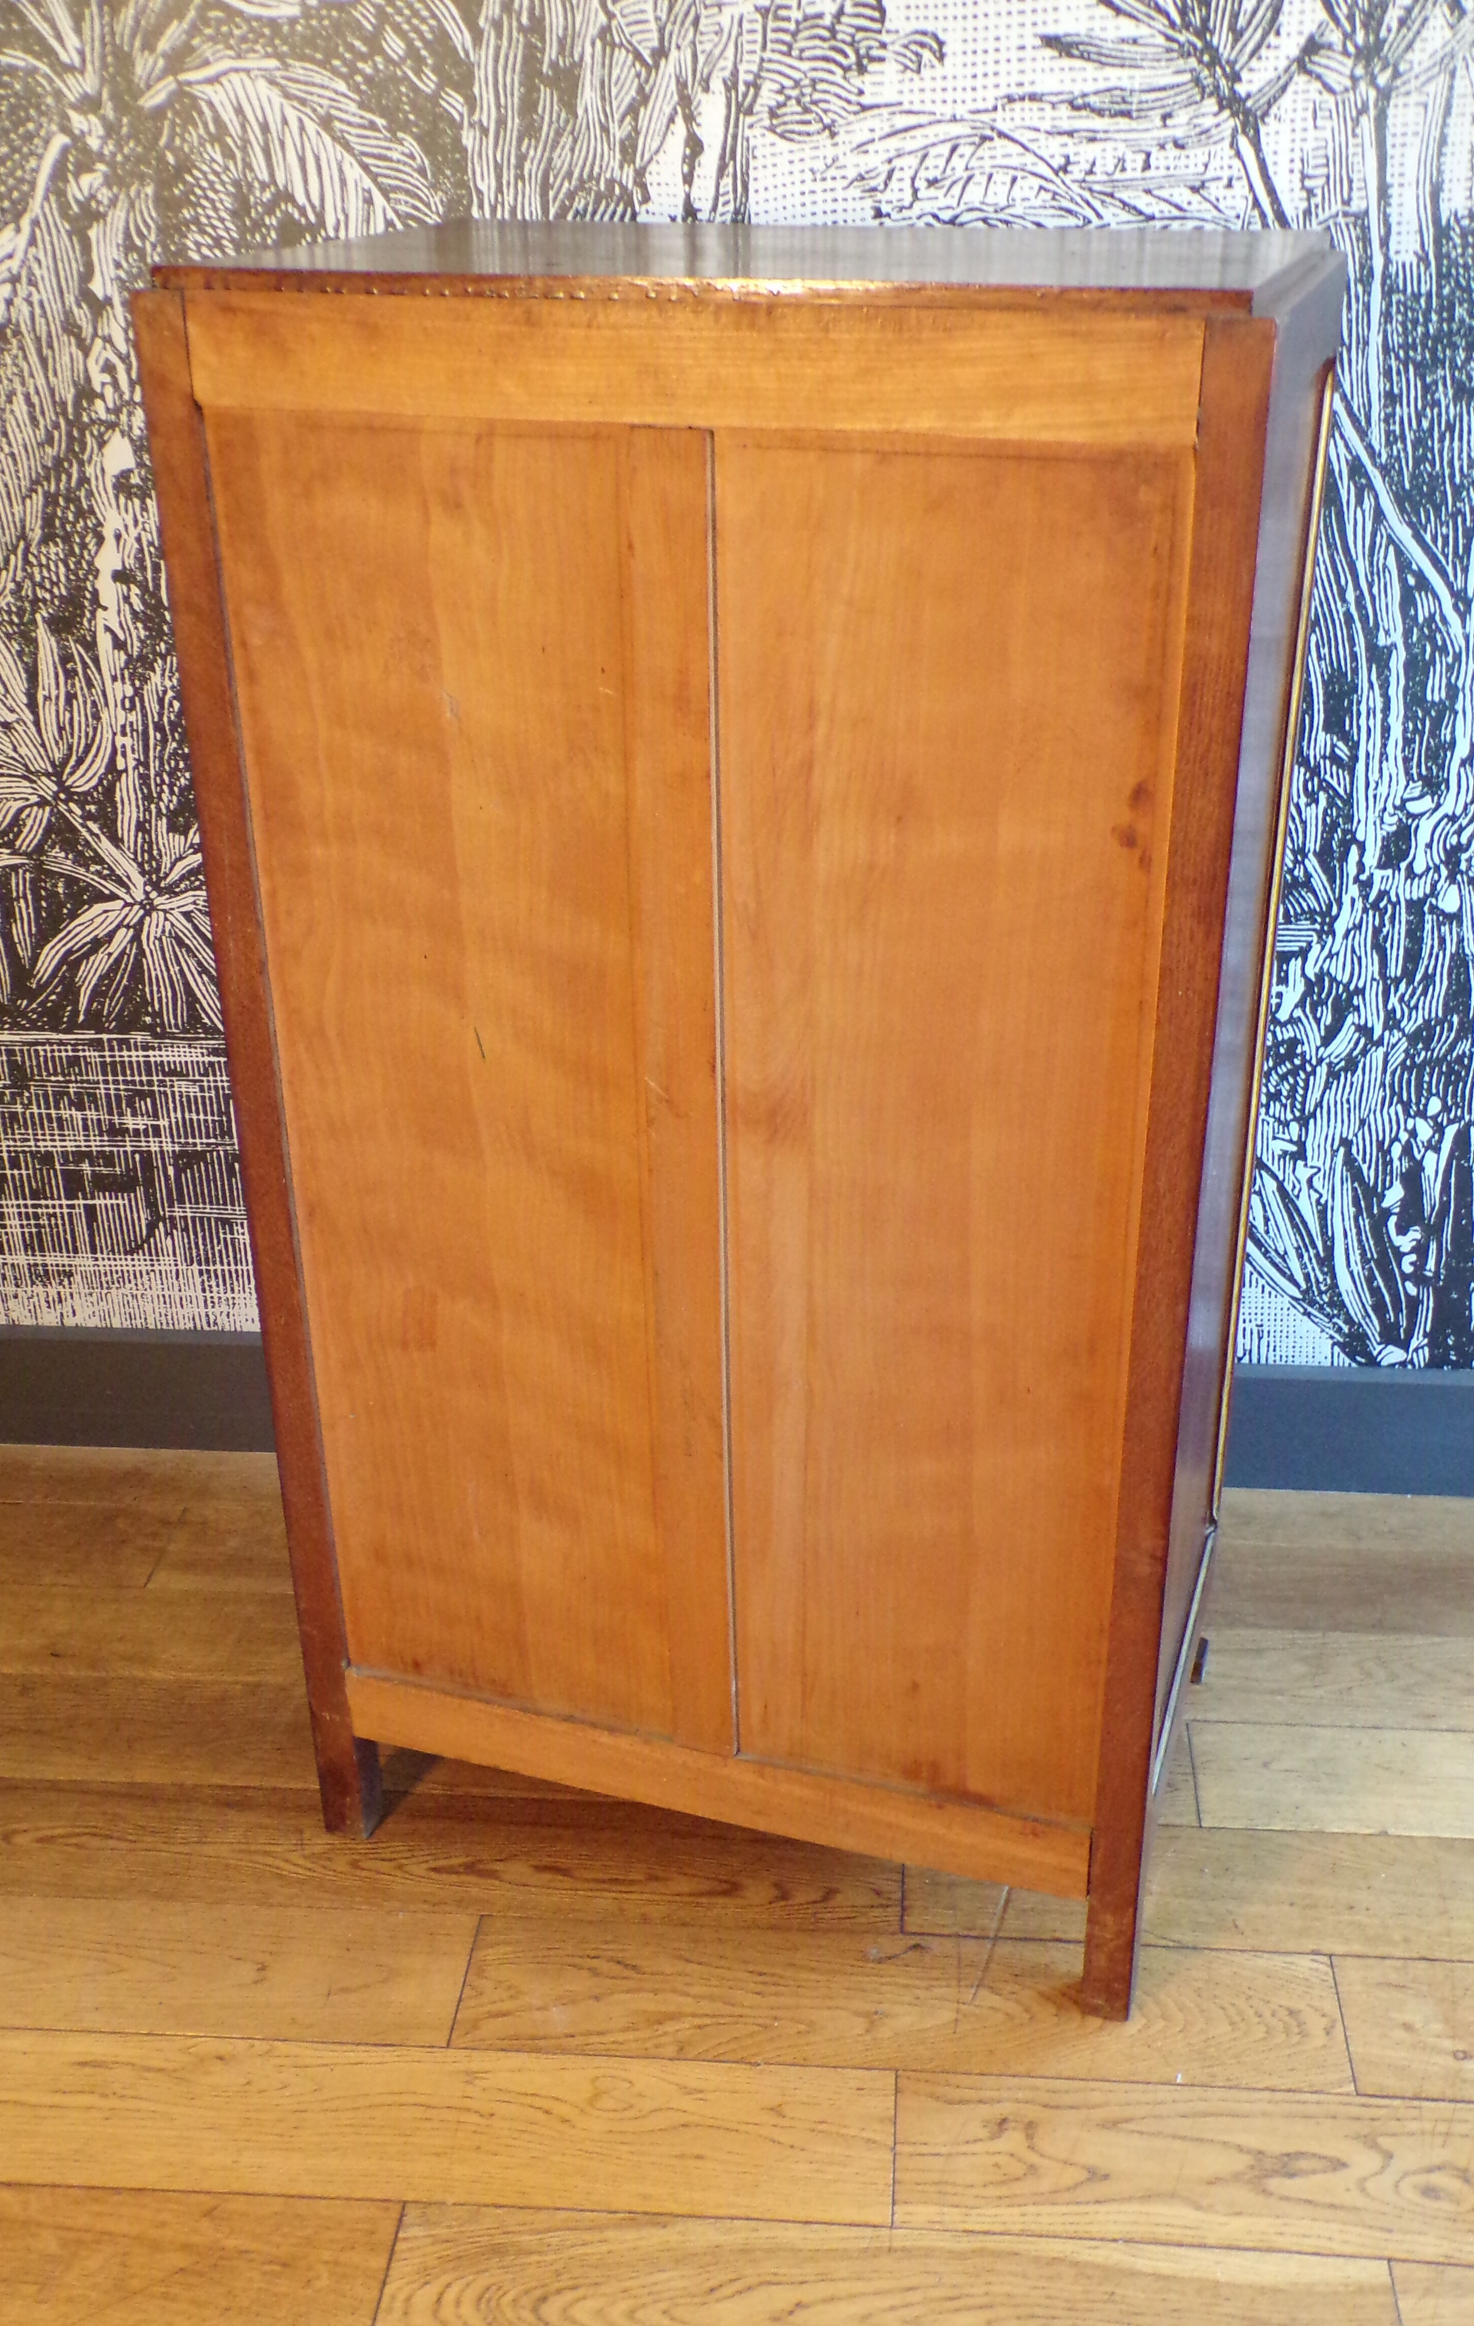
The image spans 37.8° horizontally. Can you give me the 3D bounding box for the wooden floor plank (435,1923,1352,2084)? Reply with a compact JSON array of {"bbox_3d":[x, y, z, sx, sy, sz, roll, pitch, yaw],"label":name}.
[{"bbox_3d":[0.114,0.599,1.520,0.615,0.018,0.121,1,26,4],"label":"wooden floor plank"}]

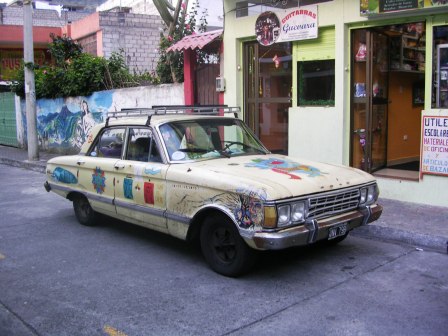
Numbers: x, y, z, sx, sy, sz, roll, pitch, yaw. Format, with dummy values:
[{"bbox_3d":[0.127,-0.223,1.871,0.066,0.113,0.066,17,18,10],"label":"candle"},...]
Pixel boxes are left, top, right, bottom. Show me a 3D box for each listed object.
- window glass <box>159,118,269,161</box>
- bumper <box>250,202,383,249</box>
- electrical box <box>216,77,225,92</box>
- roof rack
[{"bbox_3d":[-0.088,-0.335,5.768,1.480,0.420,0.440,-7,10,-42],"label":"window glass"},{"bbox_3d":[0.991,0.510,4.705,1.740,0.220,0.340,-7,10,-42],"label":"bumper"},{"bbox_3d":[-0.060,-1.677,9.900,0.115,0.300,0.155,-7,10,-43],"label":"electrical box"},{"bbox_3d":[-0.653,-0.669,6.340,1.300,0.250,1.280,-7,10,-42],"label":"roof rack"}]

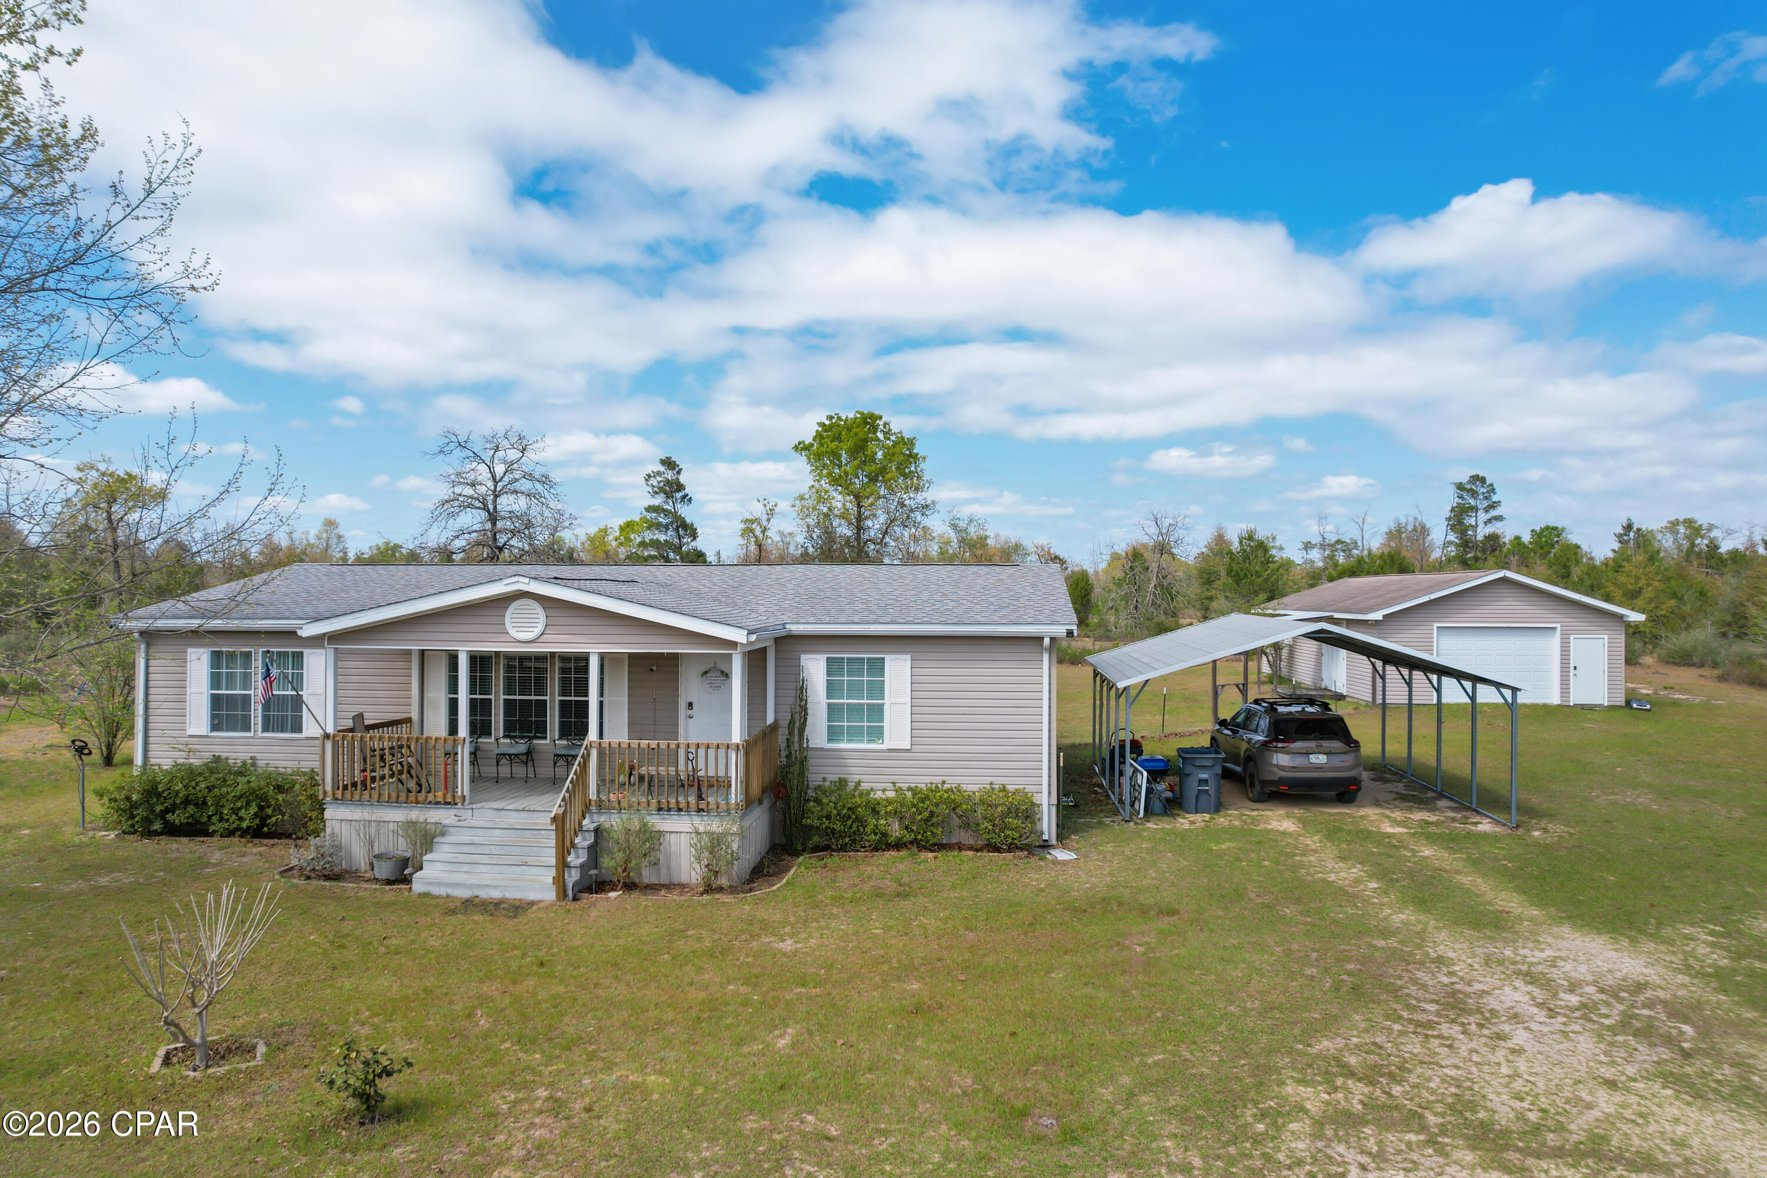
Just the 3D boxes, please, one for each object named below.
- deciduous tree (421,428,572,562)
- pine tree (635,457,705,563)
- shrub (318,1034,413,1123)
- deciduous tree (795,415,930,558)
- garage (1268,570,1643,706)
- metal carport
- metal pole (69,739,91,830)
[{"bbox_3d":[-16.476,-1.612,45.998,6.410,10.541,6.410,0,0,0],"label":"deciduous tree"},{"bbox_3d":[-9.688,-1.172,48.999,3.257,9.686,3.095,0,0,0],"label":"pine tree"},{"bbox_3d":[-3.669,3.465,7.653,0.660,0.640,0.600,0,0,0],"label":"shrub"},{"bbox_3d":[-0.914,-2.000,46.998,6.189,11.385,6.189,0,0,0],"label":"deciduous tree"},{"bbox_3d":[19.631,1.551,39.917,8.271,4.176,12.991,0,0,4],"label":"garage"},{"bbox_3d":[7.204,2.136,20.012,6.246,3.201,5.766,0,0,5],"label":"metal carport"},{"bbox_3d":[-12.354,2.994,16.603,0.330,1.420,0.300,0,0,0],"label":"metal pole"}]

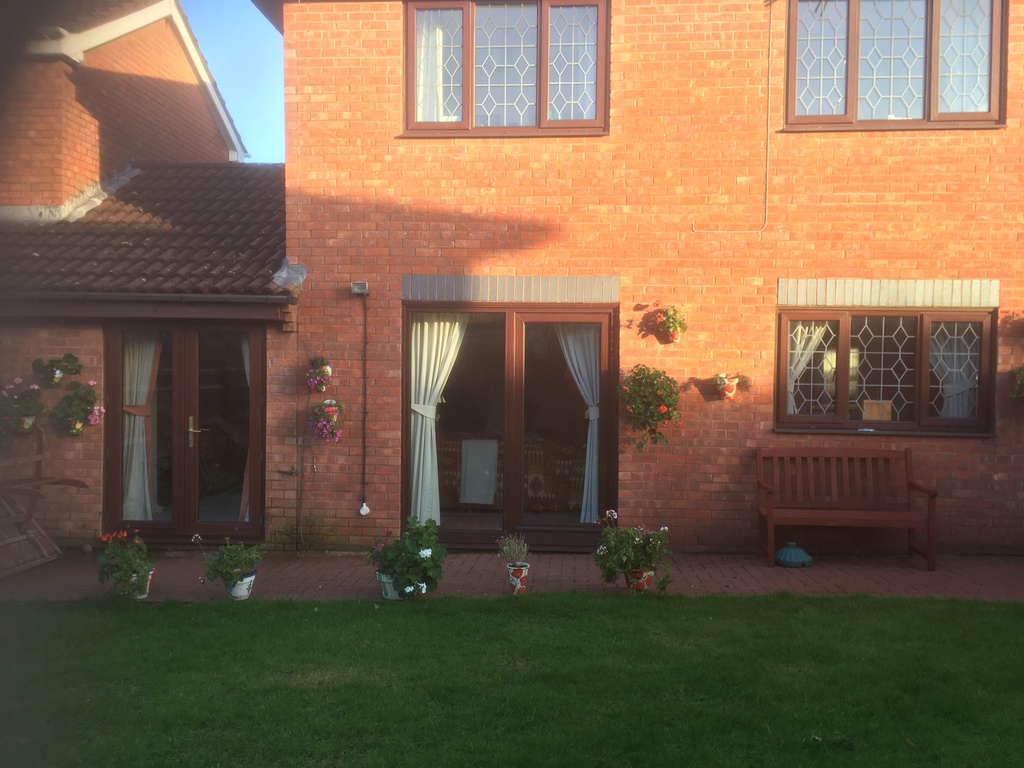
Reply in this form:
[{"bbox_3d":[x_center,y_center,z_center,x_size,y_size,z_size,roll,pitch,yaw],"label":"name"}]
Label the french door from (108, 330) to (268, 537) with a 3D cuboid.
[{"bbox_3d":[-2.879,0.401,7.597,1.496,2.022,0.110,1,2,5],"label":"french door"}]

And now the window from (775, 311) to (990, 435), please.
[{"bbox_3d":[3.054,-0.107,7.060,1.730,1.040,0.120,1,2,5],"label":"window"}]

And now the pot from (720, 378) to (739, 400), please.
[{"bbox_3d":[1.783,0.045,7.024,0.155,0.175,0.155,1,2,5],"label":"pot"}]

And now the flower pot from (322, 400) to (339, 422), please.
[{"bbox_3d":[-1.551,0.236,7.327,0.140,0.170,0.140,1,2,5],"label":"flower pot"}]

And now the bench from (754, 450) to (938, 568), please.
[{"bbox_3d":[2.618,0.978,6.779,1.270,0.890,0.540,1,2,5],"label":"bench"}]

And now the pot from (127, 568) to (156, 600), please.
[{"bbox_3d":[-2.636,1.417,6.105,0.212,0.205,0.212,1,2,0],"label":"pot"}]

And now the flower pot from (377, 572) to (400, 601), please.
[{"bbox_3d":[-0.818,1.401,6.026,0.240,0.190,0.240,1,2,0],"label":"flower pot"}]

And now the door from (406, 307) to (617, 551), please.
[{"bbox_3d":[-0.024,0.372,7.362,1.850,2.100,0.120,1,2,5],"label":"door"}]

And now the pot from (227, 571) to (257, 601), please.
[{"bbox_3d":[-1.895,1.393,5.978,0.235,0.185,0.235,1,2,0],"label":"pot"}]

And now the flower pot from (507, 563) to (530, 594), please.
[{"bbox_3d":[0.047,1.383,6.069,0.162,0.200,0.162,1,2,0],"label":"flower pot"}]

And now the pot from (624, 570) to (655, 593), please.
[{"bbox_3d":[0.895,1.383,6.013,0.207,0.180,0.207,1,2,5],"label":"pot"}]

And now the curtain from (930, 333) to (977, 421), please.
[{"bbox_3d":[3.706,-0.102,7.233,0.440,0.820,0.120,1,2,5],"label":"curtain"}]

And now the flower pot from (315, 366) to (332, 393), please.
[{"bbox_3d":[-1.611,-0.047,7.314,0.160,0.210,0.155,1,2,5],"label":"flower pot"}]

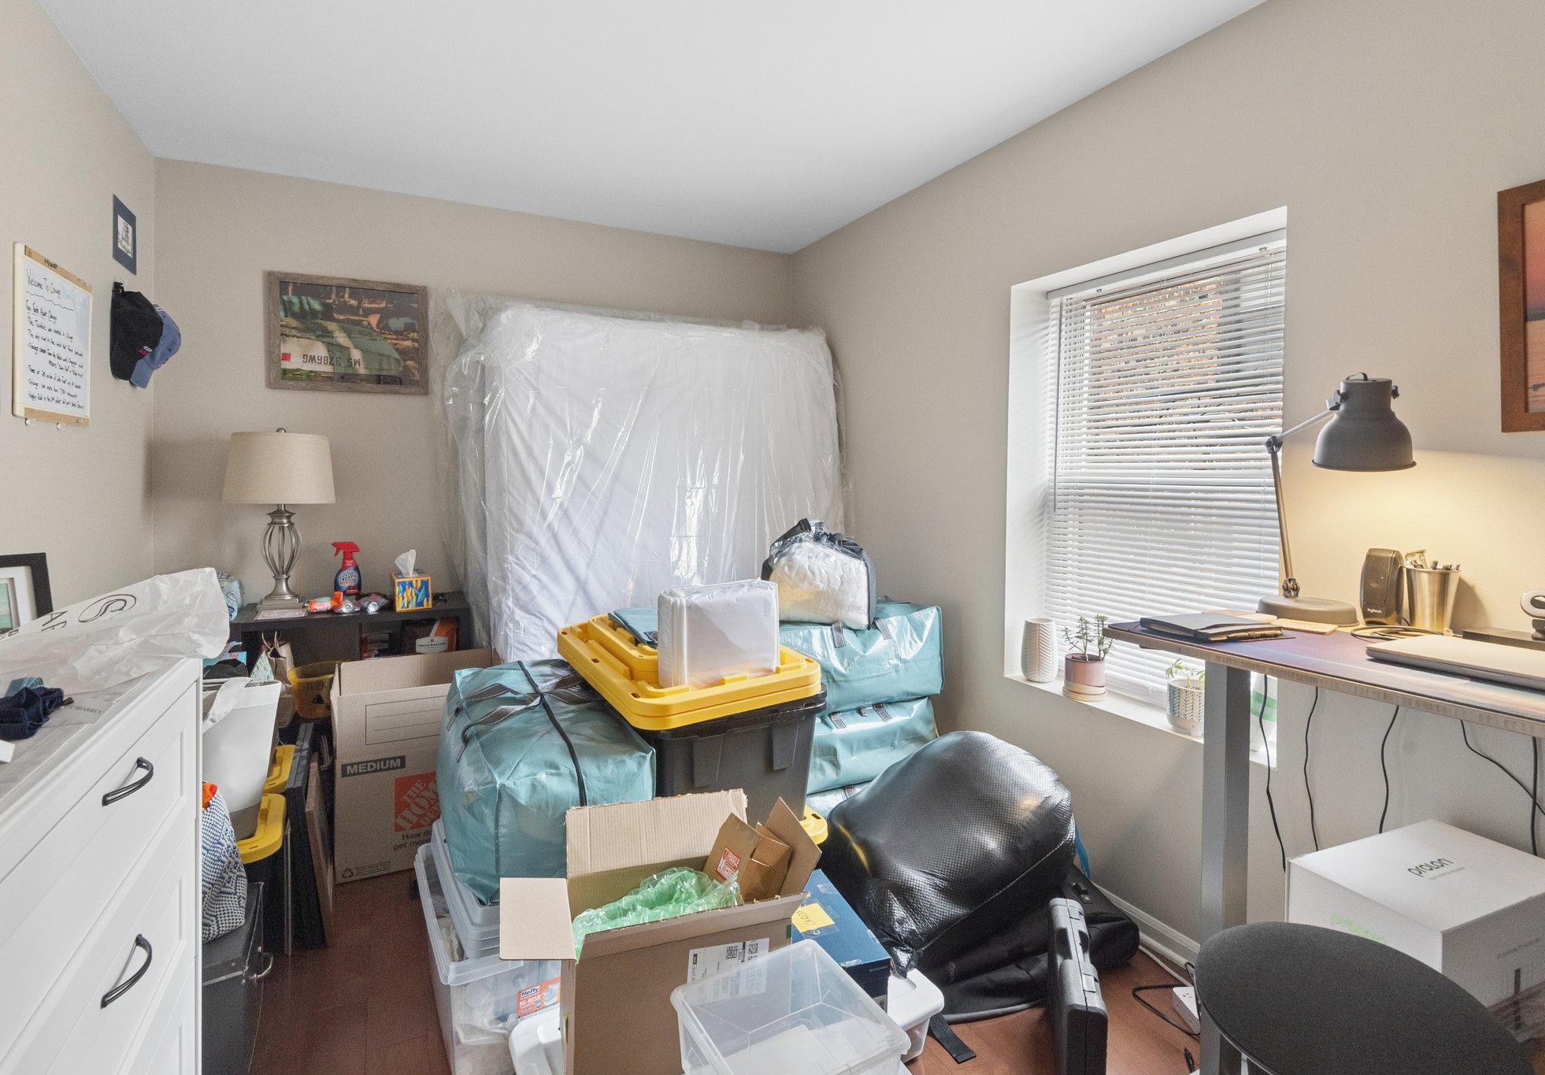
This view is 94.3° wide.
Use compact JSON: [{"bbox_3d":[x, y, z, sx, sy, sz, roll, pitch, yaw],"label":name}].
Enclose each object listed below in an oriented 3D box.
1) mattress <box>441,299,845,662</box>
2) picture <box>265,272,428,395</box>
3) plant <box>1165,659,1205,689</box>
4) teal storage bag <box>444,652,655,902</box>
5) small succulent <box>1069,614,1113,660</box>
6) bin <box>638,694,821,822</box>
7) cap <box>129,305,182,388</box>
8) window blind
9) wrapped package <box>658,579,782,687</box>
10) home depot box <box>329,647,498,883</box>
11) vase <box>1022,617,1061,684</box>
[{"bbox_3d":[-0.433,0.035,3.150,1.530,1.960,0.290,-2,1,-26],"label":"mattress"},{"bbox_3d":[-1.737,-0.833,2.945,0.575,0.455,0.025,-2,5,-27],"label":"picture"},{"bbox_3d":[1.140,0.372,1.961,0.115,0.088,0.115,-2,5,-27],"label":"plant"},{"bbox_3d":[-0.590,0.545,1.800,0.380,0.310,0.680,-2,5,-29],"label":"teal storage bag"},{"bbox_3d":[0.973,0.307,2.192,0.115,0.145,0.125,-2,4,-28],"label":"small succulent"},{"bbox_3d":[-0.275,0.580,2.127,0.520,0.370,0.760,-3,5,-31],"label":"bin"},{"bbox_3d":[-2.063,-0.642,2.387,0.130,0.270,0.170,-2,5,-27],"label":"cap"},{"bbox_3d":[1.138,-0.148,2.151,0.045,1.250,0.835,-2,5,-27],"label":"window blind"},{"bbox_3d":[-0.136,0.250,1.925,0.300,0.240,0.110,-4,6,-42],"label":"wrapped package"},{"bbox_3d":[-1.200,0.755,2.515,0.540,0.580,0.420,-2,4,-25],"label":"home depot box"},{"bbox_3d":[0.897,0.374,2.383,0.122,0.207,0.122,-2,4,-28],"label":"vase"}]

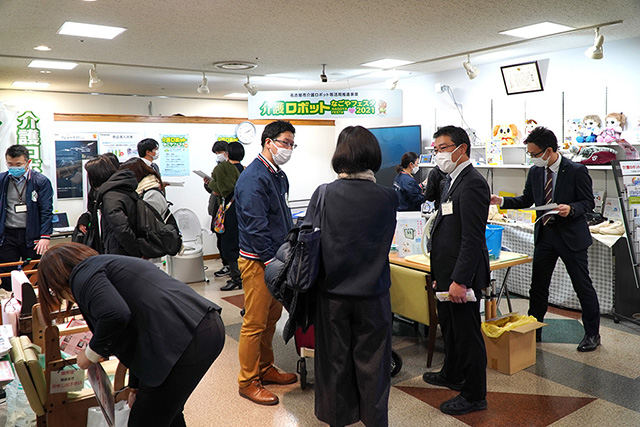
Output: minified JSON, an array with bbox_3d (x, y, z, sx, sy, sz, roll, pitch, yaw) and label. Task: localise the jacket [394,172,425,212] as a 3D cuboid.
[{"bbox_3d":[0.917,-0.113,4.920,0.340,0.620,0.440,-2,5,-23],"label":"jacket"}]

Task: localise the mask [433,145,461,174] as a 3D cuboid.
[{"bbox_3d":[0.709,-0.304,2.700,0.120,0.155,0.140,-4,7,-28],"label":"mask"}]

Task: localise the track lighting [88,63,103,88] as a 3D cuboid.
[{"bbox_3d":[-2.502,-1.538,5.363,0.140,0.265,0.150,4,8,37],"label":"track lighting"}]

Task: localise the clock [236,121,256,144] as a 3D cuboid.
[{"bbox_3d":[-1.147,-1.263,7.514,0.340,0.340,0.050,-7,9,-37],"label":"clock"}]

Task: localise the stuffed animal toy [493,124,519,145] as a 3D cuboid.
[{"bbox_3d":[2.219,-0.940,5.727,0.270,0.245,0.190,3,8,30],"label":"stuffed animal toy"}]

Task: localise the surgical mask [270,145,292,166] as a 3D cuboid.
[{"bbox_3d":[-0.239,-0.357,2.980,0.110,0.130,0.150,3,6,35],"label":"surgical mask"}]

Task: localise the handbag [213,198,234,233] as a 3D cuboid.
[{"bbox_3d":[-1.047,0.016,5.180,0.220,0.370,0.140,3,6,30],"label":"handbag"}]

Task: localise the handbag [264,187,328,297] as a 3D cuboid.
[{"bbox_3d":[-0.102,0.141,2.500,0.170,0.520,0.300,-3,6,-32],"label":"handbag"}]

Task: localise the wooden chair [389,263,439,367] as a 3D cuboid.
[{"bbox_3d":[0.790,0.630,3.620,0.560,0.760,0.540,-4,6,-37],"label":"wooden chair"}]

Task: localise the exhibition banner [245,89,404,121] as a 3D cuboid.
[{"bbox_3d":[0.080,-1.494,6.600,2.110,0.385,0.020,0,7,2],"label":"exhibition banner"}]

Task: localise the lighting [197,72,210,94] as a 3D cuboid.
[{"bbox_3d":[-1.462,-1.645,6.063,0.140,0.265,0.150,-4,7,-24],"label":"lighting"}]

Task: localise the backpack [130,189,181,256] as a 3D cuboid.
[{"bbox_3d":[-1.194,0.111,3.550,0.320,0.440,0.220,2,7,21],"label":"backpack"}]

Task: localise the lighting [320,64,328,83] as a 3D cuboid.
[{"bbox_3d":[0.055,-1.699,5.834,0.085,0.210,0.110,1,7,18],"label":"lighting"}]

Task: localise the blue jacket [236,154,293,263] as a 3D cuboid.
[{"bbox_3d":[-0.351,-0.025,3.040,0.300,0.680,0.460,2,5,22],"label":"blue jacket"}]

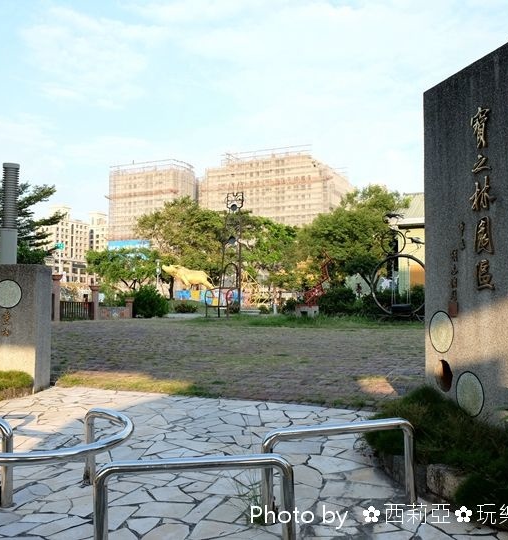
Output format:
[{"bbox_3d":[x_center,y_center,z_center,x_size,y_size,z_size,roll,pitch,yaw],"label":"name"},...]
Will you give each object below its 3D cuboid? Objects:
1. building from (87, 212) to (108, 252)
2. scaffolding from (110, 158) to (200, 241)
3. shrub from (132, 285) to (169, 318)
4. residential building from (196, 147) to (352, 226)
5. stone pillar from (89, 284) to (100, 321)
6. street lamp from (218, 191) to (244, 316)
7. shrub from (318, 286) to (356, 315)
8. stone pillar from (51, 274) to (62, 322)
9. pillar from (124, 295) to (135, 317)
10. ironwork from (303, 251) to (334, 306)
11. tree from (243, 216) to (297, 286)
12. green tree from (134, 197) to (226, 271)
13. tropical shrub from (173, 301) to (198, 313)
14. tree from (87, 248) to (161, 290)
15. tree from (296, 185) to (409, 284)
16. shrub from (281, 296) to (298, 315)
[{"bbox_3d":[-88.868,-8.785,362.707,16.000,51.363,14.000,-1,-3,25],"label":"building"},{"bbox_3d":[-38.408,-13.667,232.927,30.000,50.024,17.000,-1,-3,25],"label":"scaffolding"},{"bbox_3d":[-6.048,1.841,35.500,2.221,1.987,2.000,-1,-3,0],"label":"shrub"},{"bbox_3d":[8.596,-13.356,221.491,44.000,48.425,36.000,-1,-3,25],"label":"residential building"},{"bbox_3d":[-8.559,1.744,32.600,0.500,1.932,0.500,-2,-3,25],"label":"stone pillar"},{"bbox_3d":[-1.335,-0.937,34.500,1.477,7.156,1.200,-1,-3,0],"label":"street lamp"},{"bbox_3d":[5.025,1.992,36.949,2.314,1.979,2.200,0,-2,0],"label":"shrub"},{"bbox_3d":[-9.753,1.407,30.000,0.500,2.370,0.500,-2,-3,25],"label":"stone pillar"},{"bbox_3d":[-7.144,2.169,35.000,0.520,1.285,0.520,-2,-3,25],"label":"pillar"},{"bbox_3d":[3.557,0.524,33.500,1.654,2.978,1.100,-1,-3,0],"label":"ironwork"},{"bbox_3d":[1.249,-0.341,46.057,4.089,7.420,4.500,0,-2,0],"label":"tree"},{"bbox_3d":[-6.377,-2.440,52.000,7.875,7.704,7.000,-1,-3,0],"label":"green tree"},{"bbox_3d":[-4.961,2.644,44.000,1.738,0.869,1.400,-1,-3,0],"label":"tropical shrub"},{"bbox_3d":[-8.658,0.781,40.003,4.872,4.659,4.700,0,-2,0],"label":"tree"},{"bbox_3d":[6.648,-1.307,41.093,7.694,8.925,7.200,0,-2,0],"label":"tree"},{"bbox_3d":[2.221,2.221,38.000,1.001,1.126,1.000,-1,-3,0],"label":"shrub"}]

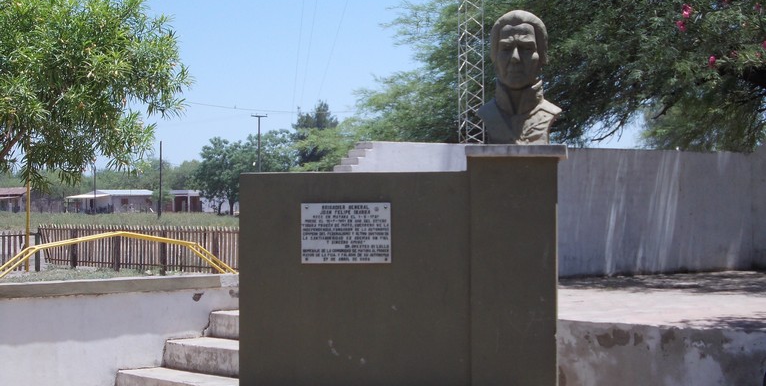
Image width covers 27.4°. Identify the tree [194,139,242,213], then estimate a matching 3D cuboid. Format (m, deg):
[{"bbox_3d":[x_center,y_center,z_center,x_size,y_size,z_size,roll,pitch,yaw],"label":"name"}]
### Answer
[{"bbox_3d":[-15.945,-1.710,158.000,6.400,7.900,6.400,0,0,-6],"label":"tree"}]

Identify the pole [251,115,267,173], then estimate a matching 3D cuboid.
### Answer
[{"bbox_3d":[-11.890,-2.722,150.000,1.600,9.600,0.250,0,0,-5],"label":"pole"}]

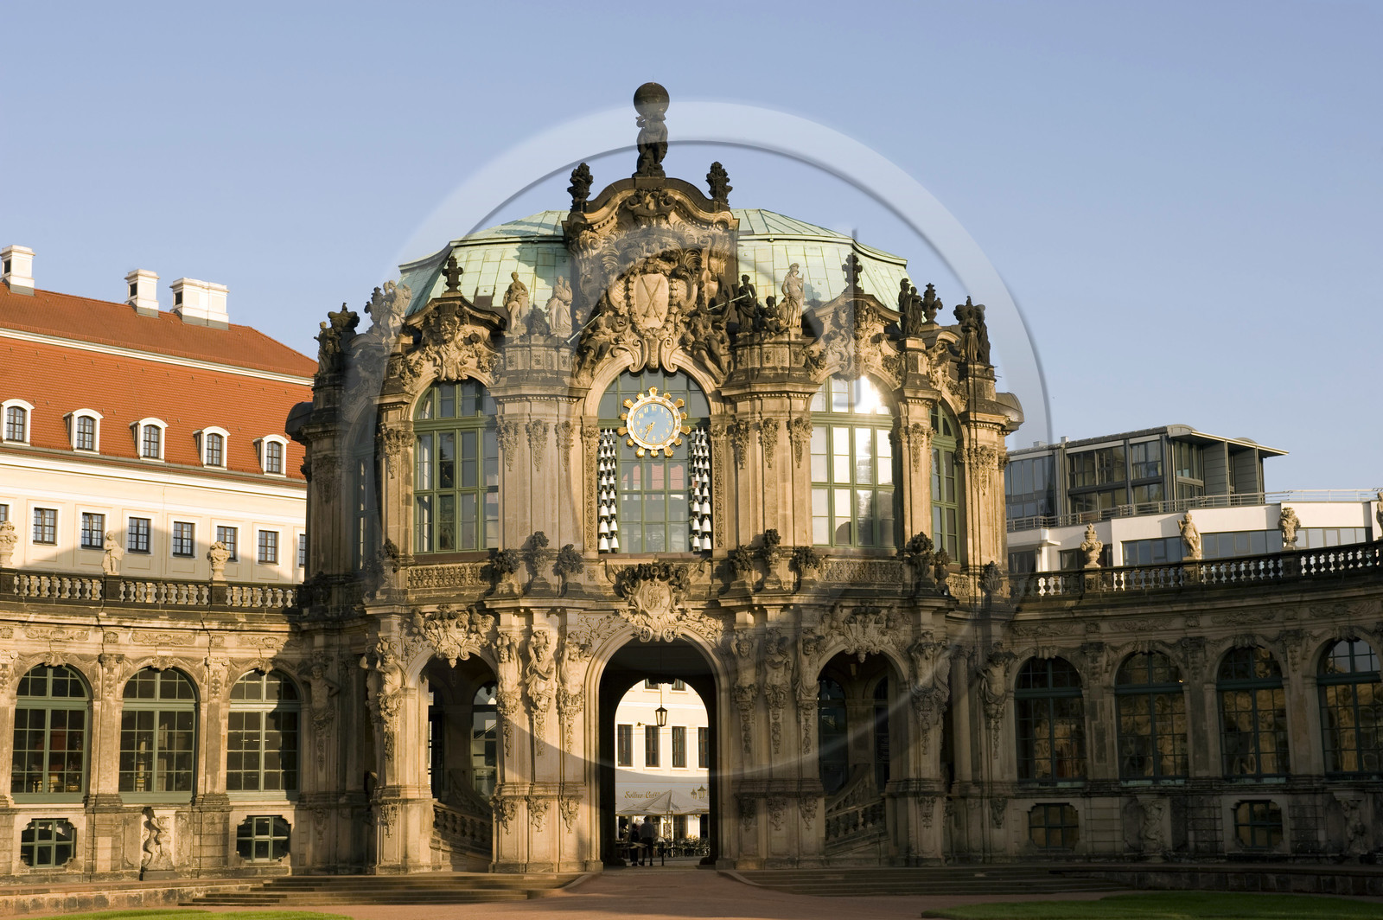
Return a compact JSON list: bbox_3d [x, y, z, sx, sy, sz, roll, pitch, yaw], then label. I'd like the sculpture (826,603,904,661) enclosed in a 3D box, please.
[{"bbox_3d":[5.874,5.919,73.292,2.520,1.880,0.700,2,-10,-16],"label":"sculpture"}]

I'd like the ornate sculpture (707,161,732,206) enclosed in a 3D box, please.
[{"bbox_3d":[0.837,-8.373,65.321,0.739,1.425,0.739,-1,-9,1],"label":"ornate sculpture"}]

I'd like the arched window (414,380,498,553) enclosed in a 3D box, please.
[{"bbox_3d":[-7.552,0.219,69.458,2.882,5.607,0.350,-3,-10,14],"label":"arched window"}]

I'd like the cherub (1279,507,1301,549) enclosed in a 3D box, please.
[{"bbox_3d":[17.999,2.063,64.633,0.655,1.341,0.655,7,-12,-42],"label":"cherub"}]

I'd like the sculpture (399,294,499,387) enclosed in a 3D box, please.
[{"bbox_3d":[-7.792,-3.887,69.885,3.200,2.800,0.900,-3,-10,14],"label":"sculpture"}]

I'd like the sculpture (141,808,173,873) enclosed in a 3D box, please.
[{"bbox_3d":[-17.475,12.437,70.297,0.900,2.080,0.700,5,-11,-33],"label":"sculpture"}]

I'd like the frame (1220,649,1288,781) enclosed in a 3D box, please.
[{"bbox_3d":[18.580,8.365,71.138,2.250,4.200,0.320,-9,-12,41],"label":"frame"}]

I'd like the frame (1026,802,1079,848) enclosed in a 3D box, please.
[{"bbox_3d":[11.553,11.691,68.609,1.628,1.394,0.200,-6,-10,29],"label":"frame"}]

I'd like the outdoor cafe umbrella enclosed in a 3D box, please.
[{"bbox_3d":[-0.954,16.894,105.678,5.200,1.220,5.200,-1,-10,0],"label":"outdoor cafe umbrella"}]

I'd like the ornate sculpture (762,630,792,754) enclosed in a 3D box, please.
[{"bbox_3d":[2.642,7.201,66.625,0.758,3.752,0.750,0,-9,-3],"label":"ornate sculpture"}]

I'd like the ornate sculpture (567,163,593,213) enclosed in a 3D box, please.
[{"bbox_3d":[-3.654,-8.895,70.254,0.794,1.434,0.794,-1,-9,0],"label":"ornate sculpture"}]

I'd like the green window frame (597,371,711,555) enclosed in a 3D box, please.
[{"bbox_3d":[-1.202,0.052,69.978,3.628,6.048,0.350,-1,-10,-2],"label":"green window frame"}]

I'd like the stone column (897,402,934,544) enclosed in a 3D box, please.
[{"bbox_3d":[7.231,0.423,69.359,0.777,4.511,0.700,4,-10,-28],"label":"stone column"}]

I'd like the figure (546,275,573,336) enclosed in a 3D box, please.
[{"bbox_3d":[-4.302,-4.997,70.174,0.870,1.970,0.750,0,-10,-3],"label":"figure"}]

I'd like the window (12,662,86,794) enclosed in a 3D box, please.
[{"bbox_3d":[-21.340,9.069,71.527,2.450,4.370,0.320,8,-13,-42],"label":"window"}]

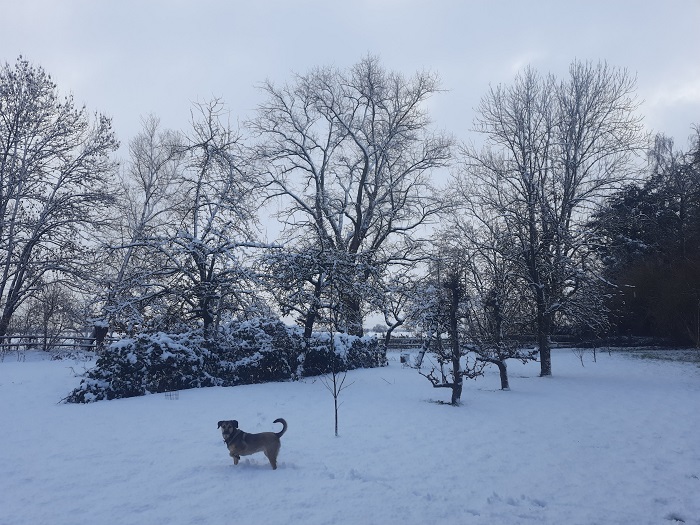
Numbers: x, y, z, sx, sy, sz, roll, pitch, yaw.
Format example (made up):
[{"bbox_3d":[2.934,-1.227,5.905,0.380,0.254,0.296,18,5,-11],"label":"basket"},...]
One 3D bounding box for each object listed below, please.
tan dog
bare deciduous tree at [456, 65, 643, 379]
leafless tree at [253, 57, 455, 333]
[{"bbox_3d":[-1.110,2.050,5.450,0.790,0.580,0.260,-2,-8,11],"label":"tan dog"},{"bbox_3d":[7.400,-1.900,17.800,6.900,11.900,6.300,0,-8,0],"label":"bare deciduous tree"},{"bbox_3d":[0.150,-3.900,30.000,12.400,19.200,11.000,0,-8,0],"label":"leafless tree"}]

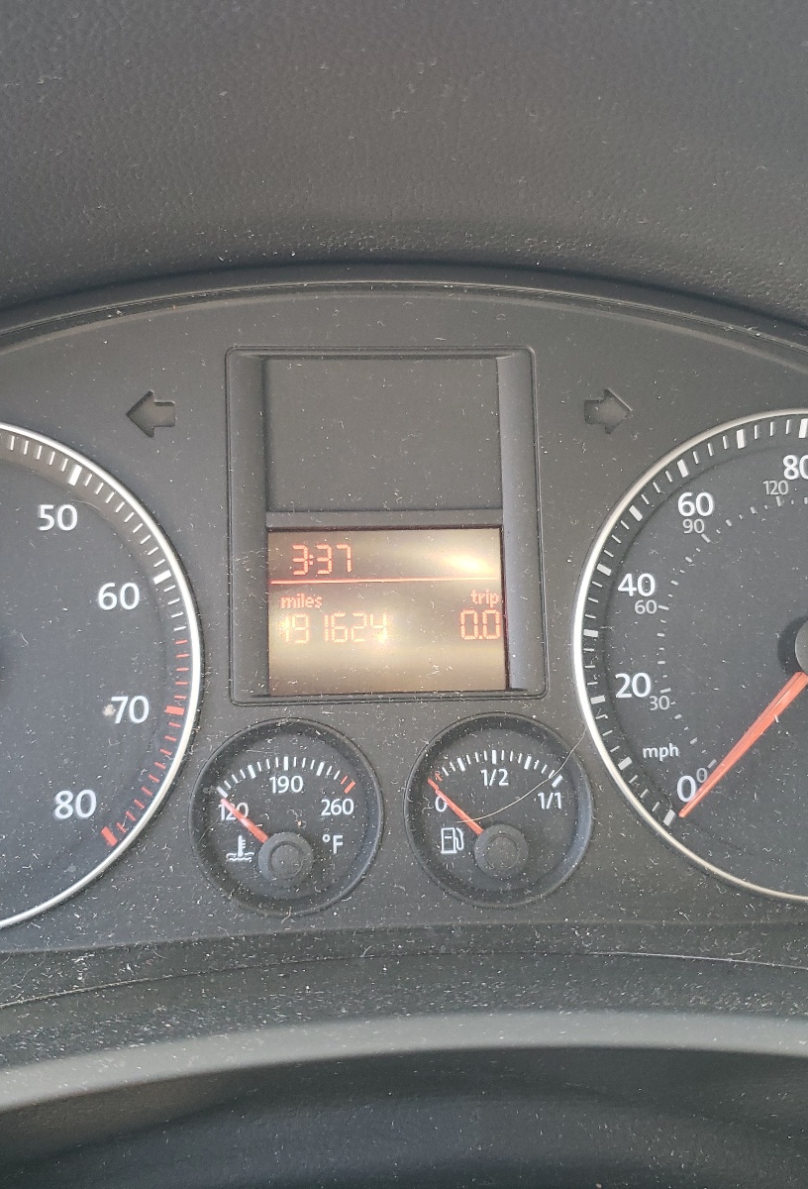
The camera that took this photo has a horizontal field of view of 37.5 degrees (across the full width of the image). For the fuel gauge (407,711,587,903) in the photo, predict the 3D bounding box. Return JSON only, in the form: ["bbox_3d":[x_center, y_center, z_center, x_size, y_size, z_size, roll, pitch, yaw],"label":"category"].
[{"bbox_3d":[0.021,0.047,0.264,0.041,0.041,0.016,-1,-7,-4],"label":"fuel gauge"}]

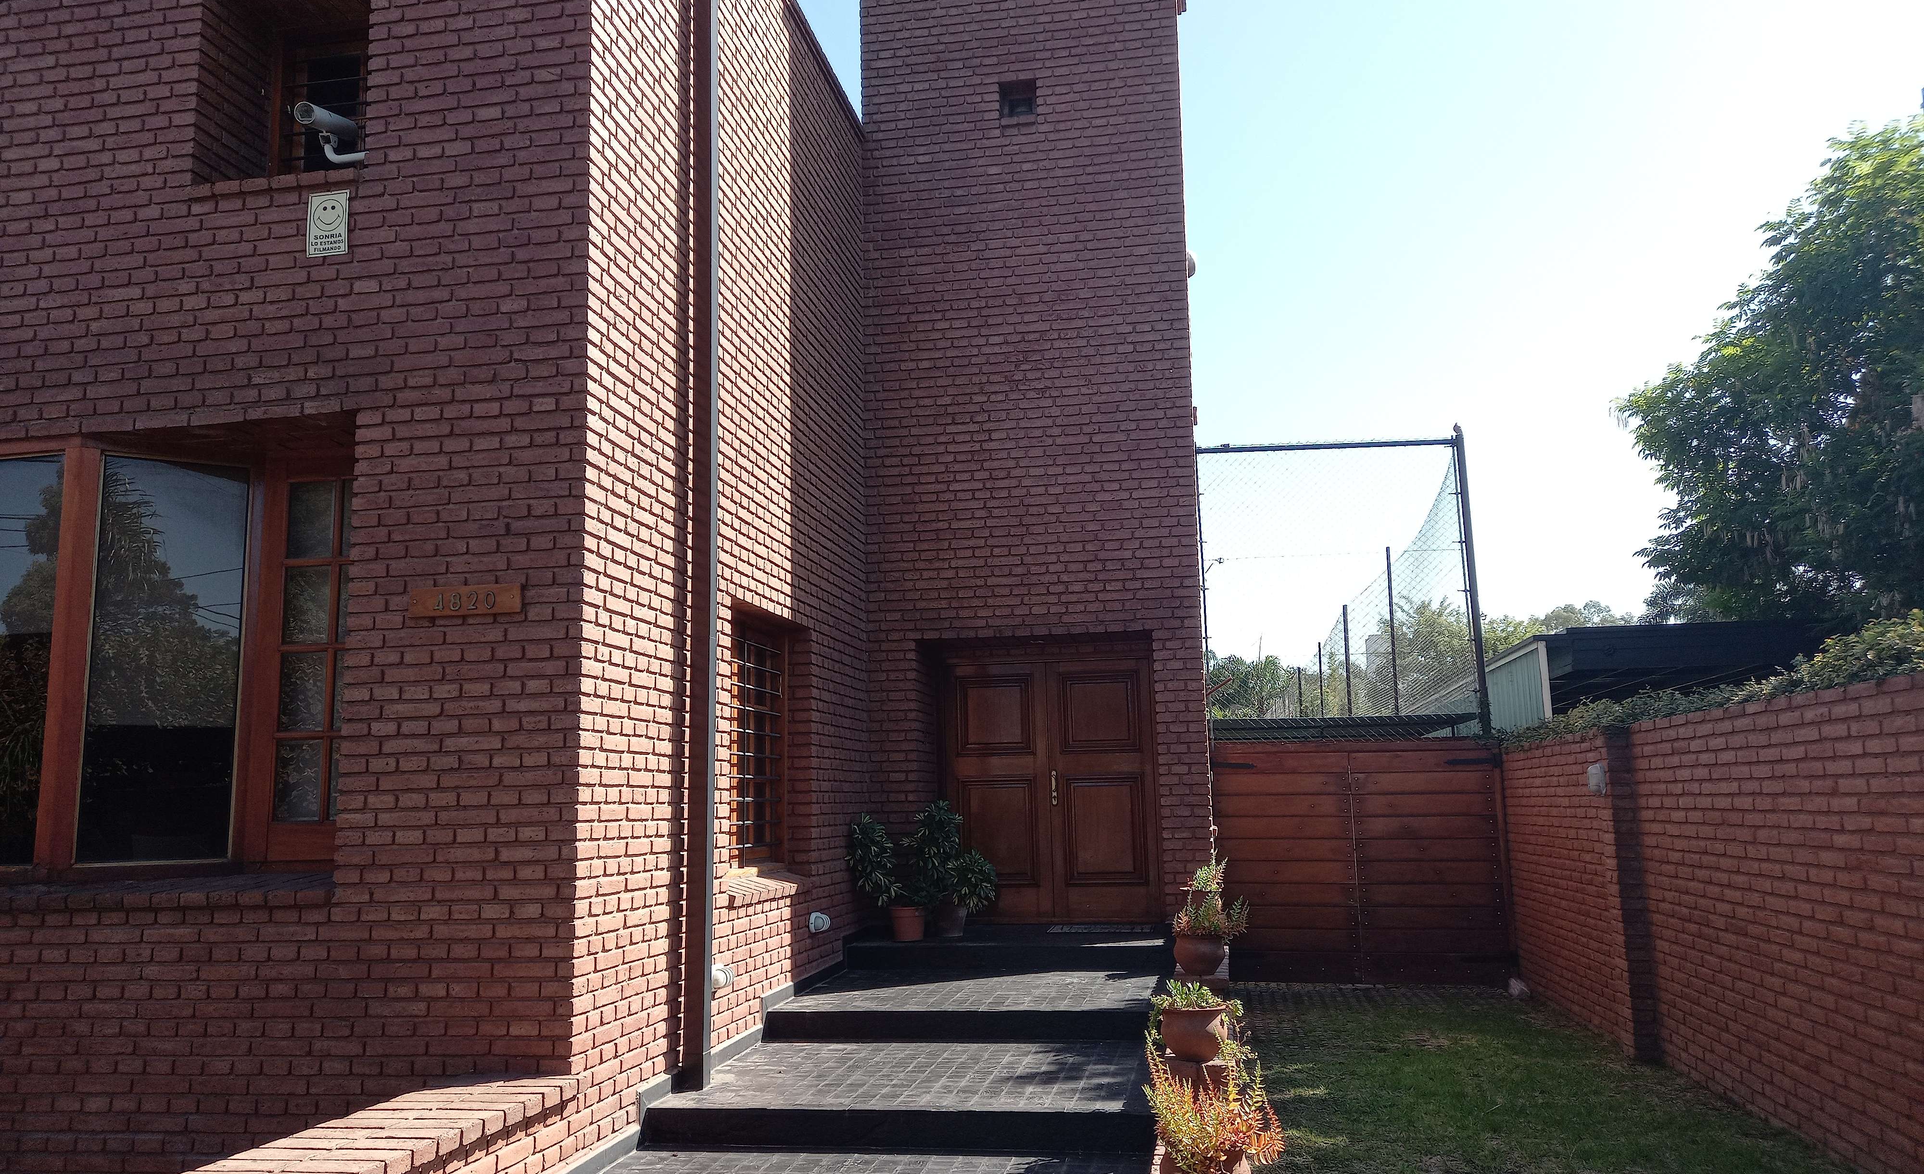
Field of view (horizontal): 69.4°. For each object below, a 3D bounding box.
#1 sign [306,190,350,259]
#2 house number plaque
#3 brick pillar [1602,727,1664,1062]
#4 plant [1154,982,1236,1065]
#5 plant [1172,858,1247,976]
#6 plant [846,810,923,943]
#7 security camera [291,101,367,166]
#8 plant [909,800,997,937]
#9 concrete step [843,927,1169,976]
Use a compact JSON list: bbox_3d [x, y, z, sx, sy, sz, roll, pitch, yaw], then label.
[{"bbox_3d":[-2.799,-1.606,6.131,0.190,0.295,0.010,-3,-9,9],"label":"sign"},{"bbox_3d":[-2.057,0.056,5.734,0.490,0.118,0.022,-3,-9,9],"label":"house number plaque"},{"bbox_3d":[4.129,1.893,8.674,0.170,2.030,0.270,-3,-9,9],"label":"brick pillar"},{"bbox_3d":[0.969,1.781,5.763,0.320,0.330,0.300,-3,-9,9],"label":"plant"},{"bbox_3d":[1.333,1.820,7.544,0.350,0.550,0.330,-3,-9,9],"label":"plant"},{"bbox_3d":[-0.529,2.049,9.861,0.500,0.880,0.480,-3,-9,9],"label":"plant"},{"bbox_3d":[-2.794,-2.018,6.277,0.270,0.280,0.330,-4,1,11],"label":"security camera"},{"bbox_3d":[-0.074,2.020,10.044,0.600,0.970,0.550,-3,-9,9],"label":"plant"},{"bbox_3d":[0.385,2.542,9.820,2.180,0.165,1.450,-3,-9,9],"label":"concrete step"}]

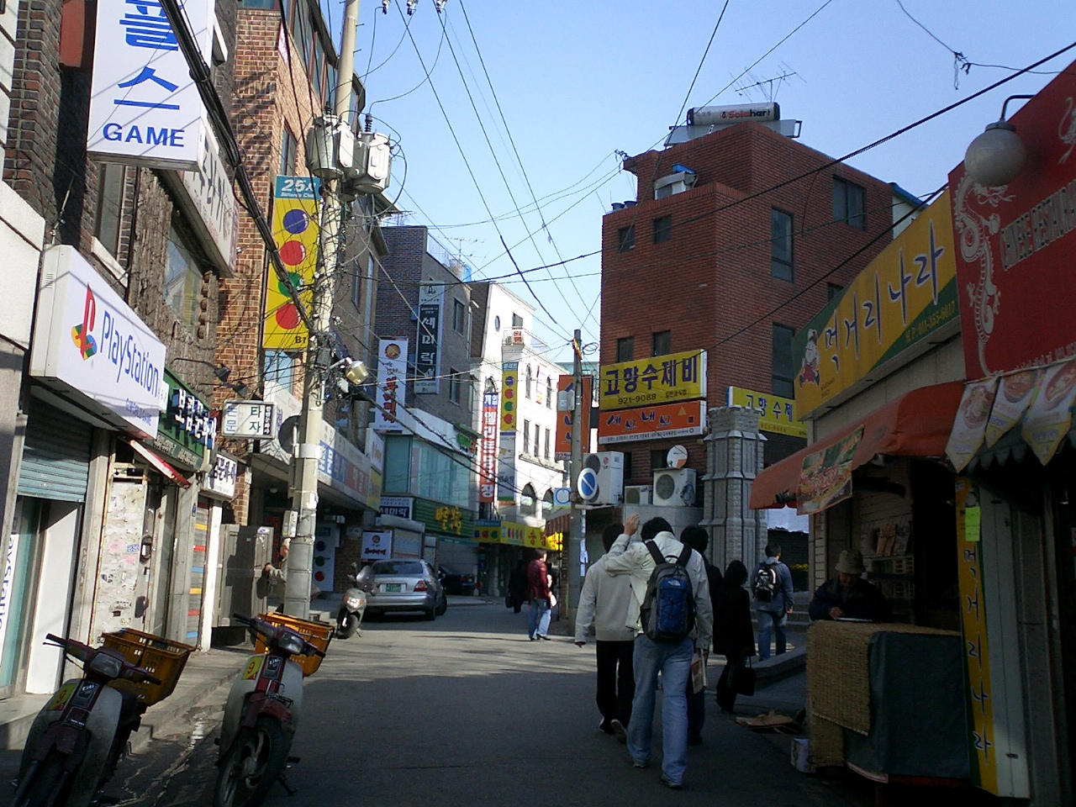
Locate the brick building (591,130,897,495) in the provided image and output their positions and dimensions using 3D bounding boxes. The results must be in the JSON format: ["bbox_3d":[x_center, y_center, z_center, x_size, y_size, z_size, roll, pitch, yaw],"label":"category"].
[{"bbox_3d":[5.296,-0.206,28.775,7.500,11.900,3.900,12,-14,-42],"label":"brick building"}]

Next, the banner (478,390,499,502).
[{"bbox_3d":[-1.939,1.692,44.961,0.630,4.320,0.200,0,-11,8],"label":"banner"}]

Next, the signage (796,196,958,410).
[{"bbox_3d":[2.782,-0.625,9.584,0.240,0.878,4.603,2,-9,0],"label":"signage"}]

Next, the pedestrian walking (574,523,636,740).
[{"bbox_3d":[0.584,1.885,9.570,0.560,1.730,0.450,2,-11,-2],"label":"pedestrian walking"}]

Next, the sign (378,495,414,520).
[{"bbox_3d":[-4.583,3.353,36.995,1.200,0.860,0.200,-1,-11,14],"label":"sign"}]

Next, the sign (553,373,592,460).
[{"bbox_3d":[0.814,0.331,25.899,0.739,1.908,0.200,1,-9,8],"label":"sign"}]

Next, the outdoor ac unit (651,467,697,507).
[{"bbox_3d":[2.799,1.724,23.713,0.350,0.770,0.870,12,-15,-42],"label":"outdoor ac unit"}]

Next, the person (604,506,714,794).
[{"bbox_3d":[0.822,1.627,7.840,0.680,1.750,0.660,2,-9,-2],"label":"person"}]

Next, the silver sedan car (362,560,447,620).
[{"bbox_3d":[-3.427,4.850,29.910,1.760,1.430,4.550,2,-9,1],"label":"silver sedan car"}]

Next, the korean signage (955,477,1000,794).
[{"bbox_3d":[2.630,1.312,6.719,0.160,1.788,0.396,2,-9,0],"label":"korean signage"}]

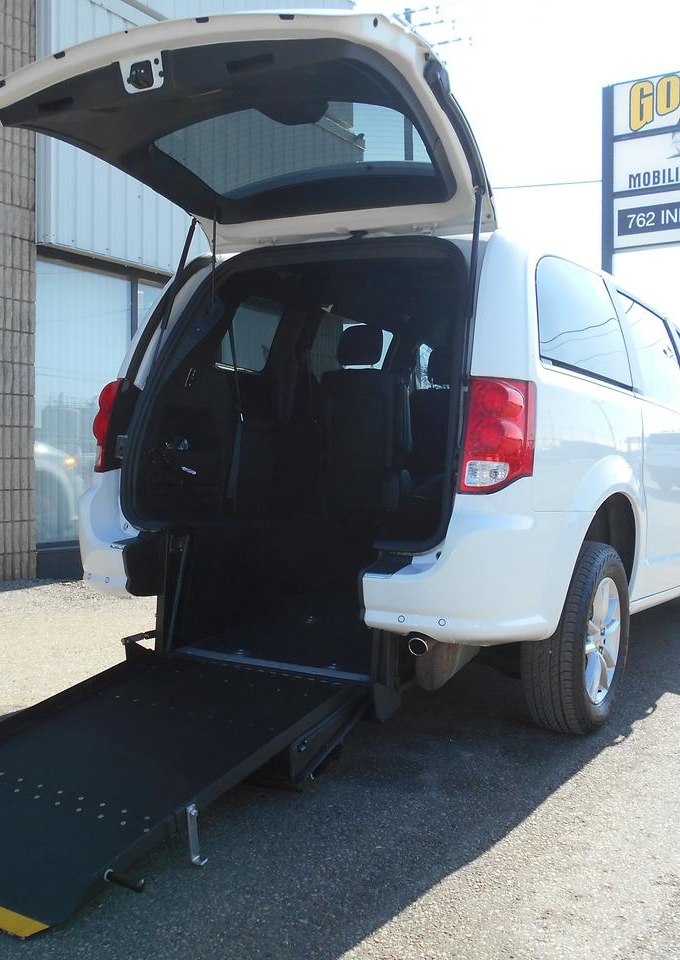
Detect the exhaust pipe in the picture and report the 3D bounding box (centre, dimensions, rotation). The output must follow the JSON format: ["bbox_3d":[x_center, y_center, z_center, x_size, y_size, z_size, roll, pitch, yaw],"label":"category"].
[{"bbox_3d":[0.261,0.492,2.864,0.062,0.060,0.130,2,2,31],"label":"exhaust pipe"}]

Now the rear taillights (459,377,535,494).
[{"bbox_3d":[0.452,-0.130,2.818,0.220,0.360,0.220,1,2,20],"label":"rear taillights"}]

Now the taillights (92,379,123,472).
[{"bbox_3d":[-0.883,-0.200,3.622,0.220,0.360,0.220,2,2,42],"label":"taillights"}]

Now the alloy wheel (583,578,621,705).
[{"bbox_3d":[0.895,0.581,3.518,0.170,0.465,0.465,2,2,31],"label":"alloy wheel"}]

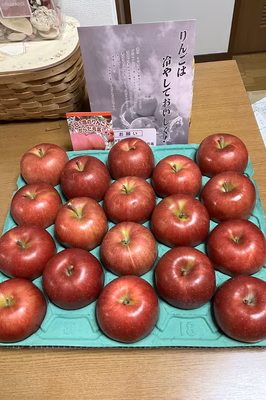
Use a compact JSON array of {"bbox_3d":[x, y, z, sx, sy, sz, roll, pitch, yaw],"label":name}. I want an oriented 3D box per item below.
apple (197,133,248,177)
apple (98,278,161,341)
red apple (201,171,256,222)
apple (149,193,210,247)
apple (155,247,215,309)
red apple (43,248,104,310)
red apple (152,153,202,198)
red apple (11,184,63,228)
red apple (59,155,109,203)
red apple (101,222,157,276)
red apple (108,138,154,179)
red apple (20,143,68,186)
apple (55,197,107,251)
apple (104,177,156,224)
[{"bbox_3d":[0.161,-0.081,0.607,0.088,0.073,0.088,-2,56,5],"label":"apple"},{"bbox_3d":[-0.007,0.151,0.469,0.088,0.076,0.088,-2,56,5],"label":"apple"},{"bbox_3d":[0.160,-0.006,0.565,0.088,0.076,0.088,-2,55,5],"label":"red apple"},{"bbox_3d":[0.077,0.034,0.544,0.091,0.079,0.091,-2,55,5],"label":"apple"},{"bbox_3d":[0.076,0.113,0.491,0.088,0.075,0.088,-2,55,5],"label":"apple"},{"bbox_3d":[-0.089,0.116,0.501,0.090,0.078,0.090,-2,56,5],"label":"red apple"},{"bbox_3d":[0.079,-0.042,0.600,0.086,0.073,0.086,-2,55,5],"label":"red apple"},{"bbox_3d":[-0.167,0.009,0.581,0.085,0.072,0.085,-2,56,5],"label":"red apple"},{"bbox_3d":[-0.086,-0.038,0.613,0.090,0.077,0.090,-2,55,5],"label":"red apple"},{"bbox_3d":[-0.006,0.076,0.519,0.087,0.074,0.087,-2,56,5],"label":"red apple"},{"bbox_3d":[-0.004,-0.076,0.622,0.084,0.071,0.084,-2,56,5],"label":"red apple"},{"bbox_3d":[-0.169,-0.068,0.642,0.089,0.077,0.089,-2,55,5],"label":"red apple"},{"bbox_3d":[-0.086,0.038,0.560,0.088,0.076,0.088,-2,55,5],"label":"apple"},{"bbox_3d":[-0.006,0.000,0.570,0.086,0.072,0.086,-2,56,5],"label":"apple"}]

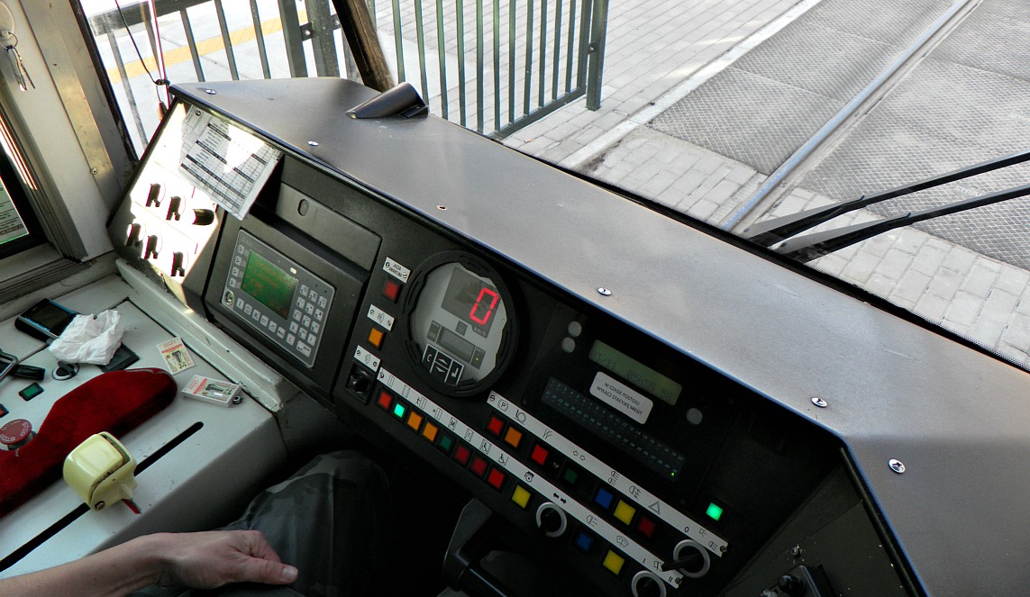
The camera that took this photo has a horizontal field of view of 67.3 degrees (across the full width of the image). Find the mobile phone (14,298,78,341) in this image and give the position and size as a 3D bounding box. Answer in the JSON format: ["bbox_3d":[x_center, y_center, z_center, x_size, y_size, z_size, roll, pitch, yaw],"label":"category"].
[{"bbox_3d":[-0.639,0.038,1.081,0.103,0.020,0.048,21,46,20],"label":"mobile phone"}]

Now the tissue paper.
[{"bbox_3d":[-0.578,0.048,1.051,0.084,0.040,0.070,2,42,1],"label":"tissue paper"}]

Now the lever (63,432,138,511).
[{"bbox_3d":[-0.461,0.194,0.863,0.054,0.054,0.056,29,39,28],"label":"lever"}]

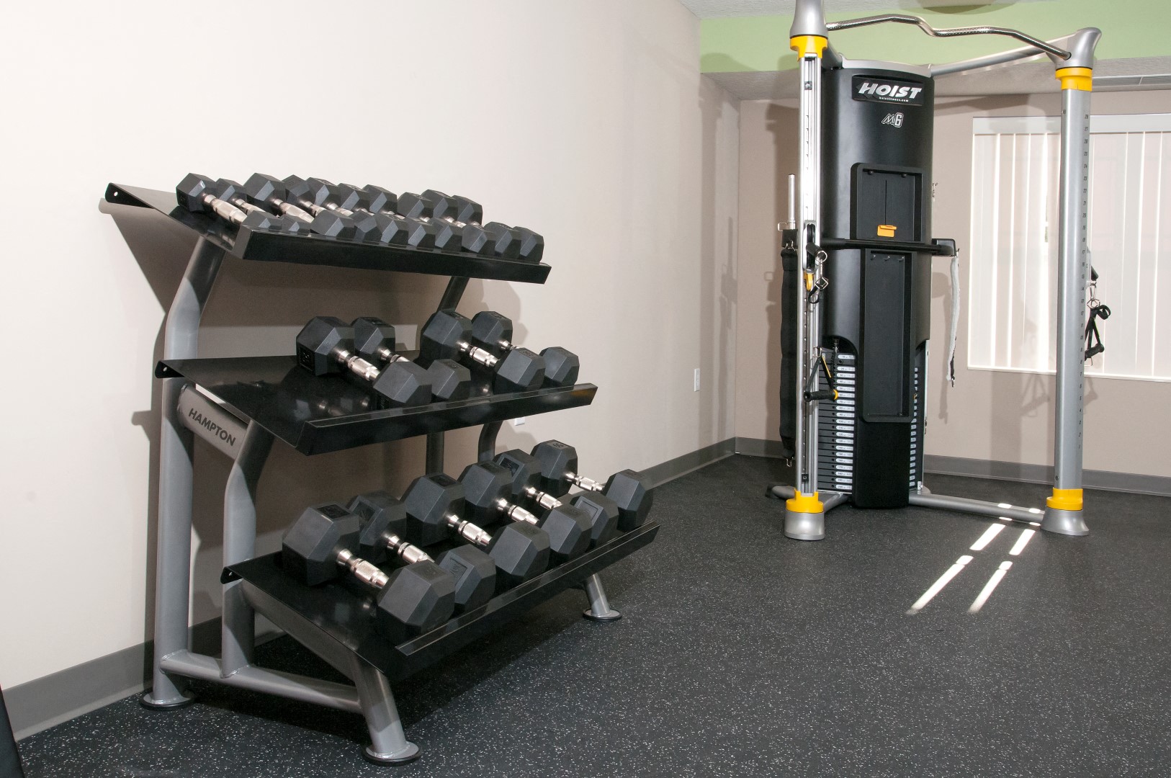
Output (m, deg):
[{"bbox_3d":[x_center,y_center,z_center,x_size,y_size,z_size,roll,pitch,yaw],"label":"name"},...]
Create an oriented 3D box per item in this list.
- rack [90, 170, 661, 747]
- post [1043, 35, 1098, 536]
[{"bbox_3d":[-0.377,0.120,2.574,0.730,1.085,1.274,3,4,24],"label":"rack"},{"bbox_3d":[1.998,-0.431,4.402,0.220,2.043,0.170,2,4,24],"label":"post"}]

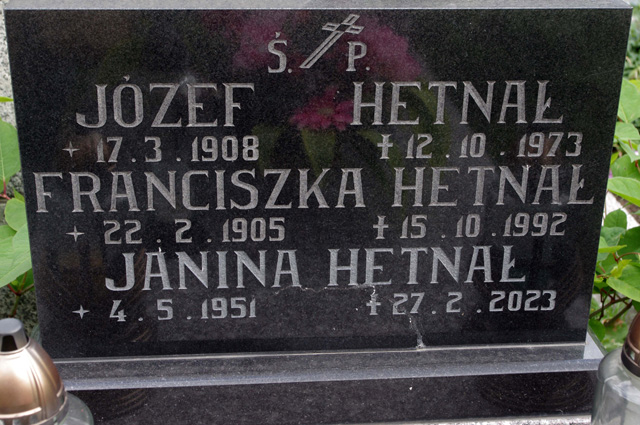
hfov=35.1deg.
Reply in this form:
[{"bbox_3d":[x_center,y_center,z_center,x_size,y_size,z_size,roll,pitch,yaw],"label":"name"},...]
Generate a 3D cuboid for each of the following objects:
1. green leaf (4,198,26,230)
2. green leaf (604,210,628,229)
[{"bbox_3d":[-0.339,0.003,1.140,0.035,0.041,0.012,1,-12,0],"label":"green leaf"},{"bbox_3d":[0.357,0.011,1.220,0.031,0.034,0.012,1,-7,0],"label":"green leaf"}]

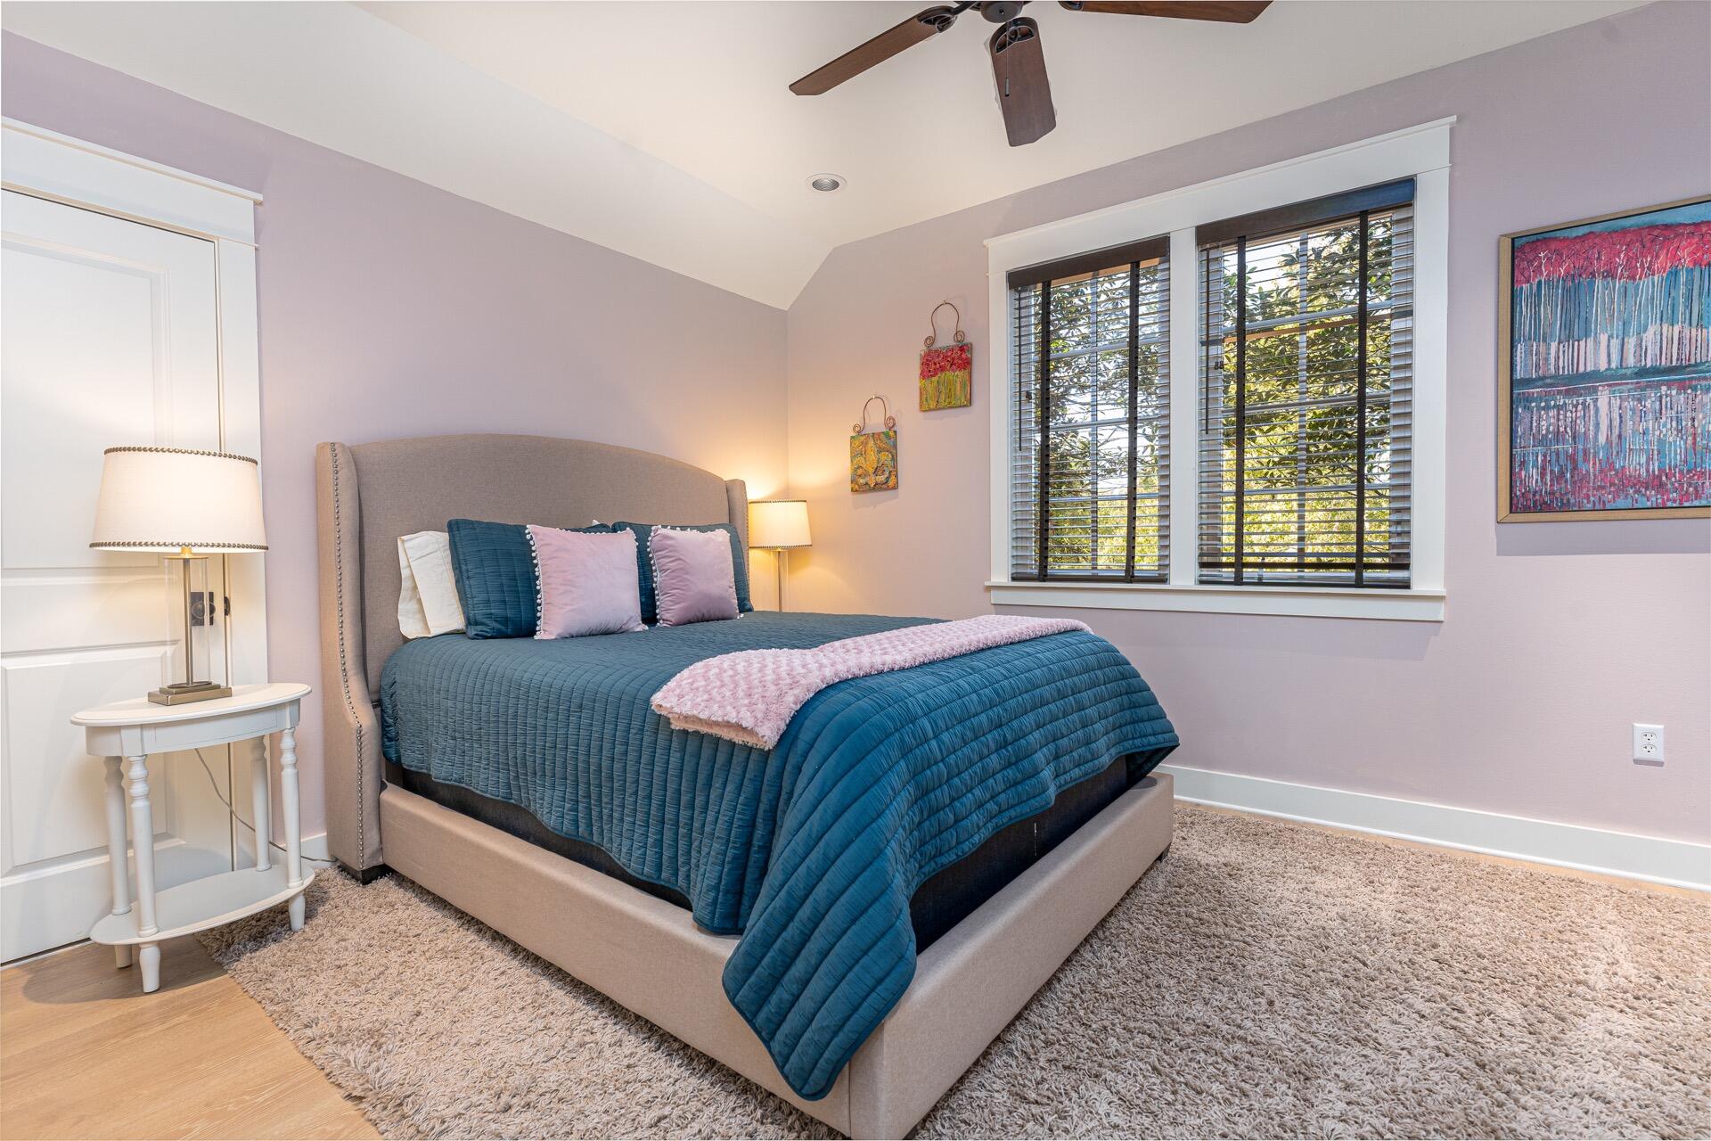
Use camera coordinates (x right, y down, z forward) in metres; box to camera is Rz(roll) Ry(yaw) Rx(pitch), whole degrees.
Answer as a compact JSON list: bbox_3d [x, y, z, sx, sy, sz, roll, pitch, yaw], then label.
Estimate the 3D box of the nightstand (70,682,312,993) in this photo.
[{"bbox_3d":[-1.760,0.694,2.071,0.391,0.690,0.506,1,2,34],"label":"nightstand"}]

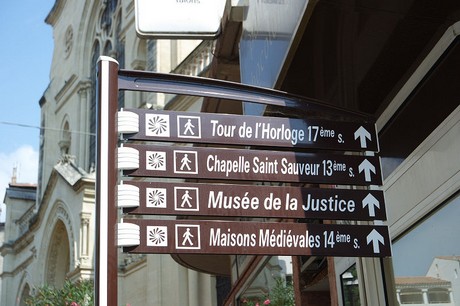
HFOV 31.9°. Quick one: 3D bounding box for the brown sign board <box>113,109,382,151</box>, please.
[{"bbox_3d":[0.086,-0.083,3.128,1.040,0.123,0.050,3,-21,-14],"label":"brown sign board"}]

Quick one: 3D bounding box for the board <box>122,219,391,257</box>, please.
[{"bbox_3d":[0.107,0.318,2.978,1.040,0.123,0.050,3,-21,-14],"label":"board"}]

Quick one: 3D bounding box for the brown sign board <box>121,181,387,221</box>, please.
[{"bbox_3d":[0.100,0.184,3.028,1.040,0.123,0.050,3,-21,-14],"label":"brown sign board"}]

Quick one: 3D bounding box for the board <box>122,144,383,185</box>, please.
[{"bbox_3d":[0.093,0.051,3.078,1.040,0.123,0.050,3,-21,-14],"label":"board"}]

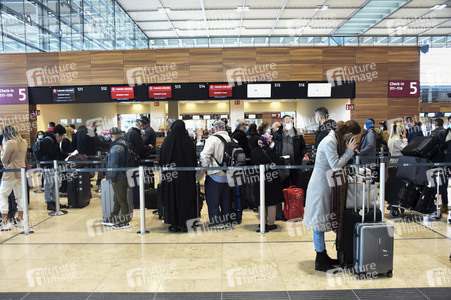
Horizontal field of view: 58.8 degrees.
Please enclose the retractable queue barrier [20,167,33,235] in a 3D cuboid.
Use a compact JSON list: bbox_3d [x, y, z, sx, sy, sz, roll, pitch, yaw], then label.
[{"bbox_3d":[-2.995,0.759,5.991,0.200,0.990,0.200,-1,4,0],"label":"retractable queue barrier"}]

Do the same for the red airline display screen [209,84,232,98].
[{"bbox_3d":[-0.166,-2.199,15.087,0.890,0.520,0.080,-1,4,0],"label":"red airline display screen"}]

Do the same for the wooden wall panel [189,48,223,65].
[{"bbox_3d":[-0.709,-3.476,14.899,1.239,0.592,0.040,-1,3,0],"label":"wooden wall panel"}]

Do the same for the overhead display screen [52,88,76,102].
[{"bbox_3d":[-6.012,-2.050,14.987,0.846,0.513,0.080,-1,3,0],"label":"overhead display screen"}]

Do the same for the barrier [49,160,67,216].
[{"bbox_3d":[-3.067,0.677,7.299,0.340,0.980,0.340,-1,4,0],"label":"barrier"}]

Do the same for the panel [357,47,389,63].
[{"bbox_3d":[5.520,-3.572,15.063,1.250,0.630,0.050,-1,3,0],"label":"panel"}]

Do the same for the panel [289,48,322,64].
[{"bbox_3d":[3.048,-3.510,15.073,1.250,0.630,0.050,-1,3,0],"label":"panel"}]

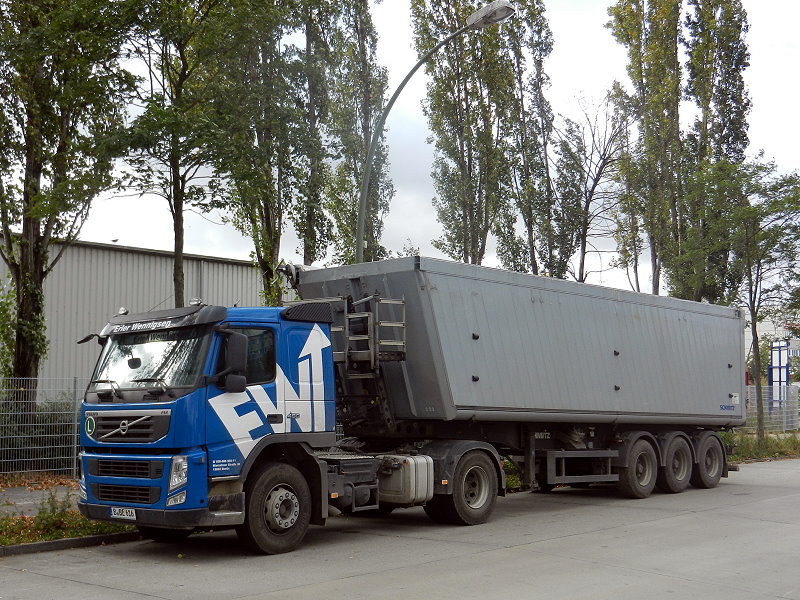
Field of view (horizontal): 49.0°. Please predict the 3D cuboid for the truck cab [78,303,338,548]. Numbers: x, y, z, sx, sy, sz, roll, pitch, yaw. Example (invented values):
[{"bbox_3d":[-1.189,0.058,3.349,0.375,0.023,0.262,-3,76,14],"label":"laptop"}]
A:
[{"bbox_3d":[-2.433,1.532,10.990,2.120,2.900,2.500,6,-10,-44],"label":"truck cab"}]

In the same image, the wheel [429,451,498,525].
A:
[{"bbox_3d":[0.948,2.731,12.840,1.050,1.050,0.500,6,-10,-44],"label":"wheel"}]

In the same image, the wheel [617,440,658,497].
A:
[{"bbox_3d":[4.335,3.089,16.077,1.070,1.070,0.370,6,-10,-44],"label":"wheel"}]

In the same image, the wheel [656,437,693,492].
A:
[{"bbox_3d":[5.277,3.195,17.003,1.070,1.070,0.370,6,-10,-44],"label":"wheel"}]

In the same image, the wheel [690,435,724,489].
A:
[{"bbox_3d":[6.215,3.300,17.924,1.070,1.070,0.370,6,-10,-44],"label":"wheel"}]

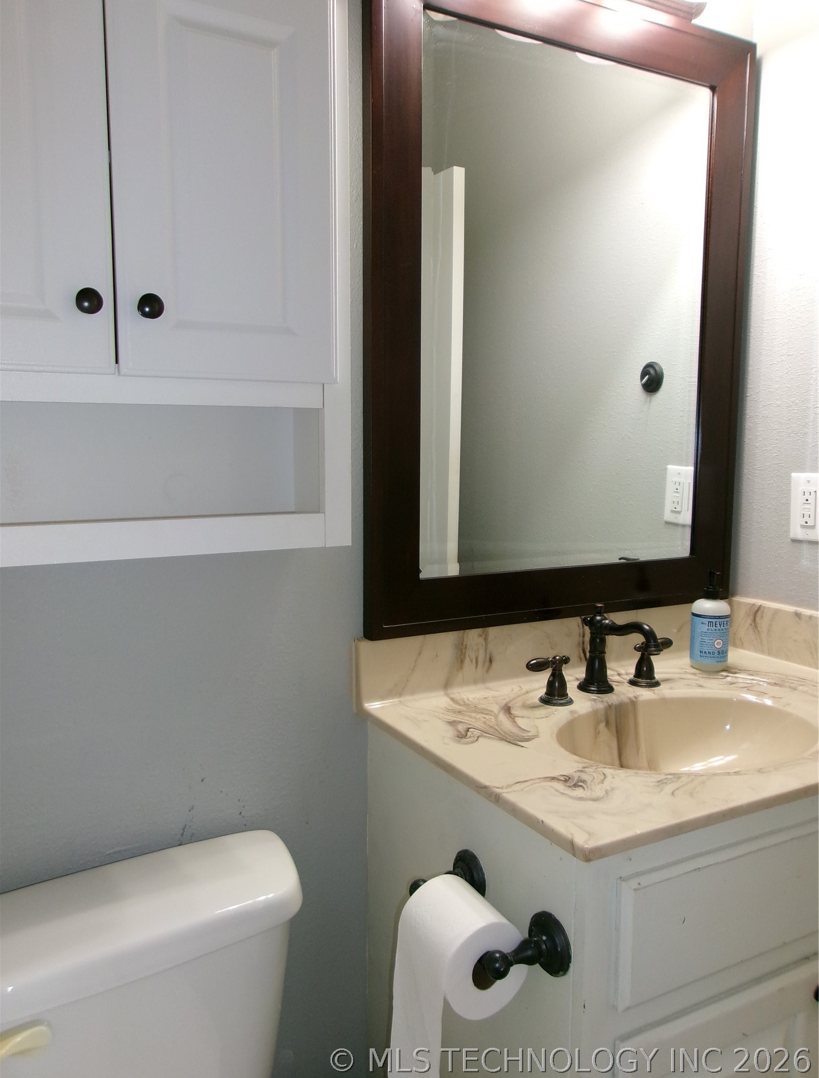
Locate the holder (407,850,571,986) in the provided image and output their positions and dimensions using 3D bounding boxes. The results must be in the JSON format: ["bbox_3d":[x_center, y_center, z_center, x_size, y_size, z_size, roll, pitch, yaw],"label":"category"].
[{"bbox_3d":[0.080,0.440,0.990,0.087,0.068,0.230,-3,7,-28],"label":"holder"}]

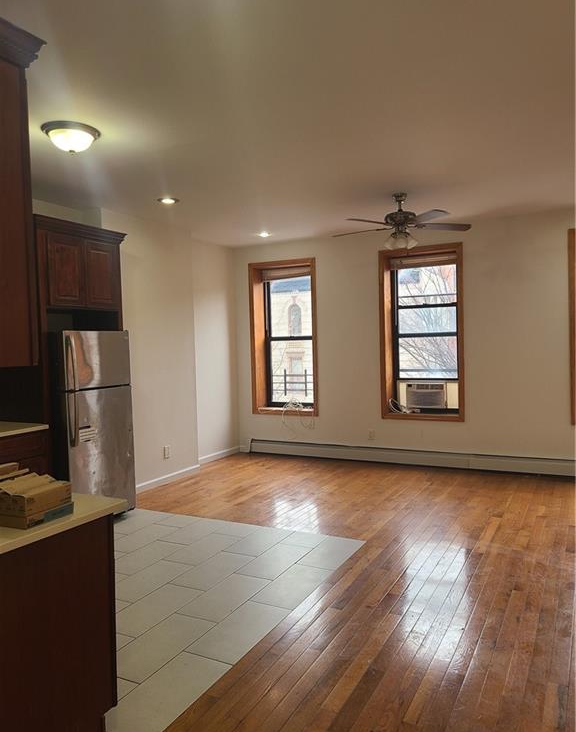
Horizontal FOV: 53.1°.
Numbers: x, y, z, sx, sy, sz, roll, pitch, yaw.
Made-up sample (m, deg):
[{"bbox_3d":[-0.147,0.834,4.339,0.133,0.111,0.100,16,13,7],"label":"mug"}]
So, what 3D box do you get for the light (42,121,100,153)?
[{"bbox_3d":[-1.300,-1.356,3.476,0.340,0.143,0.340,-2,2,0],"label":"light"}]

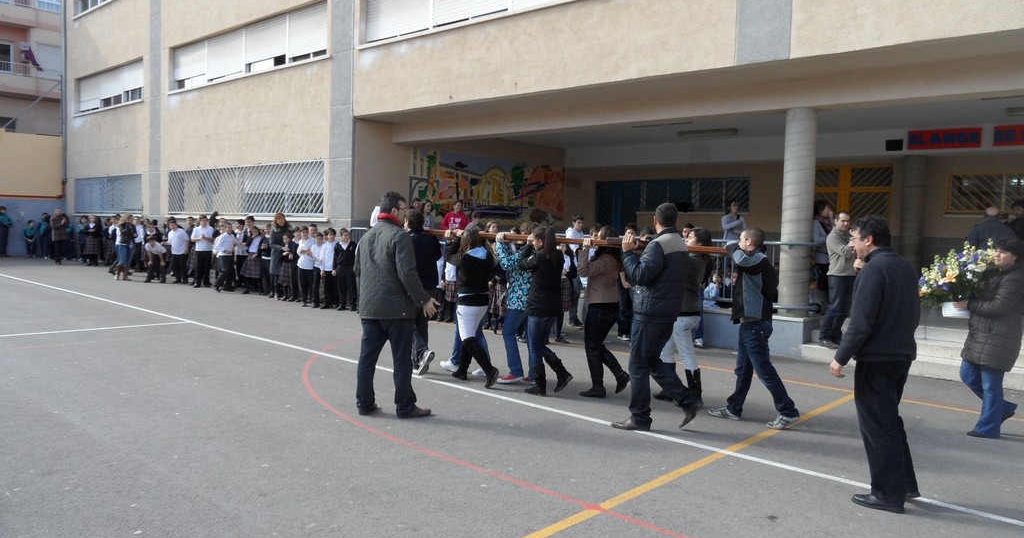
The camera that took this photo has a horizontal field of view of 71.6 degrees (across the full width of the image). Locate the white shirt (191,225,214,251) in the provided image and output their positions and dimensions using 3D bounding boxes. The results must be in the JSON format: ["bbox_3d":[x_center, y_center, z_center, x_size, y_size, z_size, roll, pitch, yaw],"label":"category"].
[{"bbox_3d":[-7.110,-0.701,16.311,0.500,0.580,0.320,0,4,-16],"label":"white shirt"}]

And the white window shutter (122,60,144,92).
[{"bbox_3d":[-11.011,-5.681,20.805,1.631,0.770,0.060,4,4,40],"label":"white window shutter"}]

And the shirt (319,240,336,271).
[{"bbox_3d":[-3.359,-0.246,12.928,0.350,0.570,0.240,0,4,-18],"label":"shirt"}]

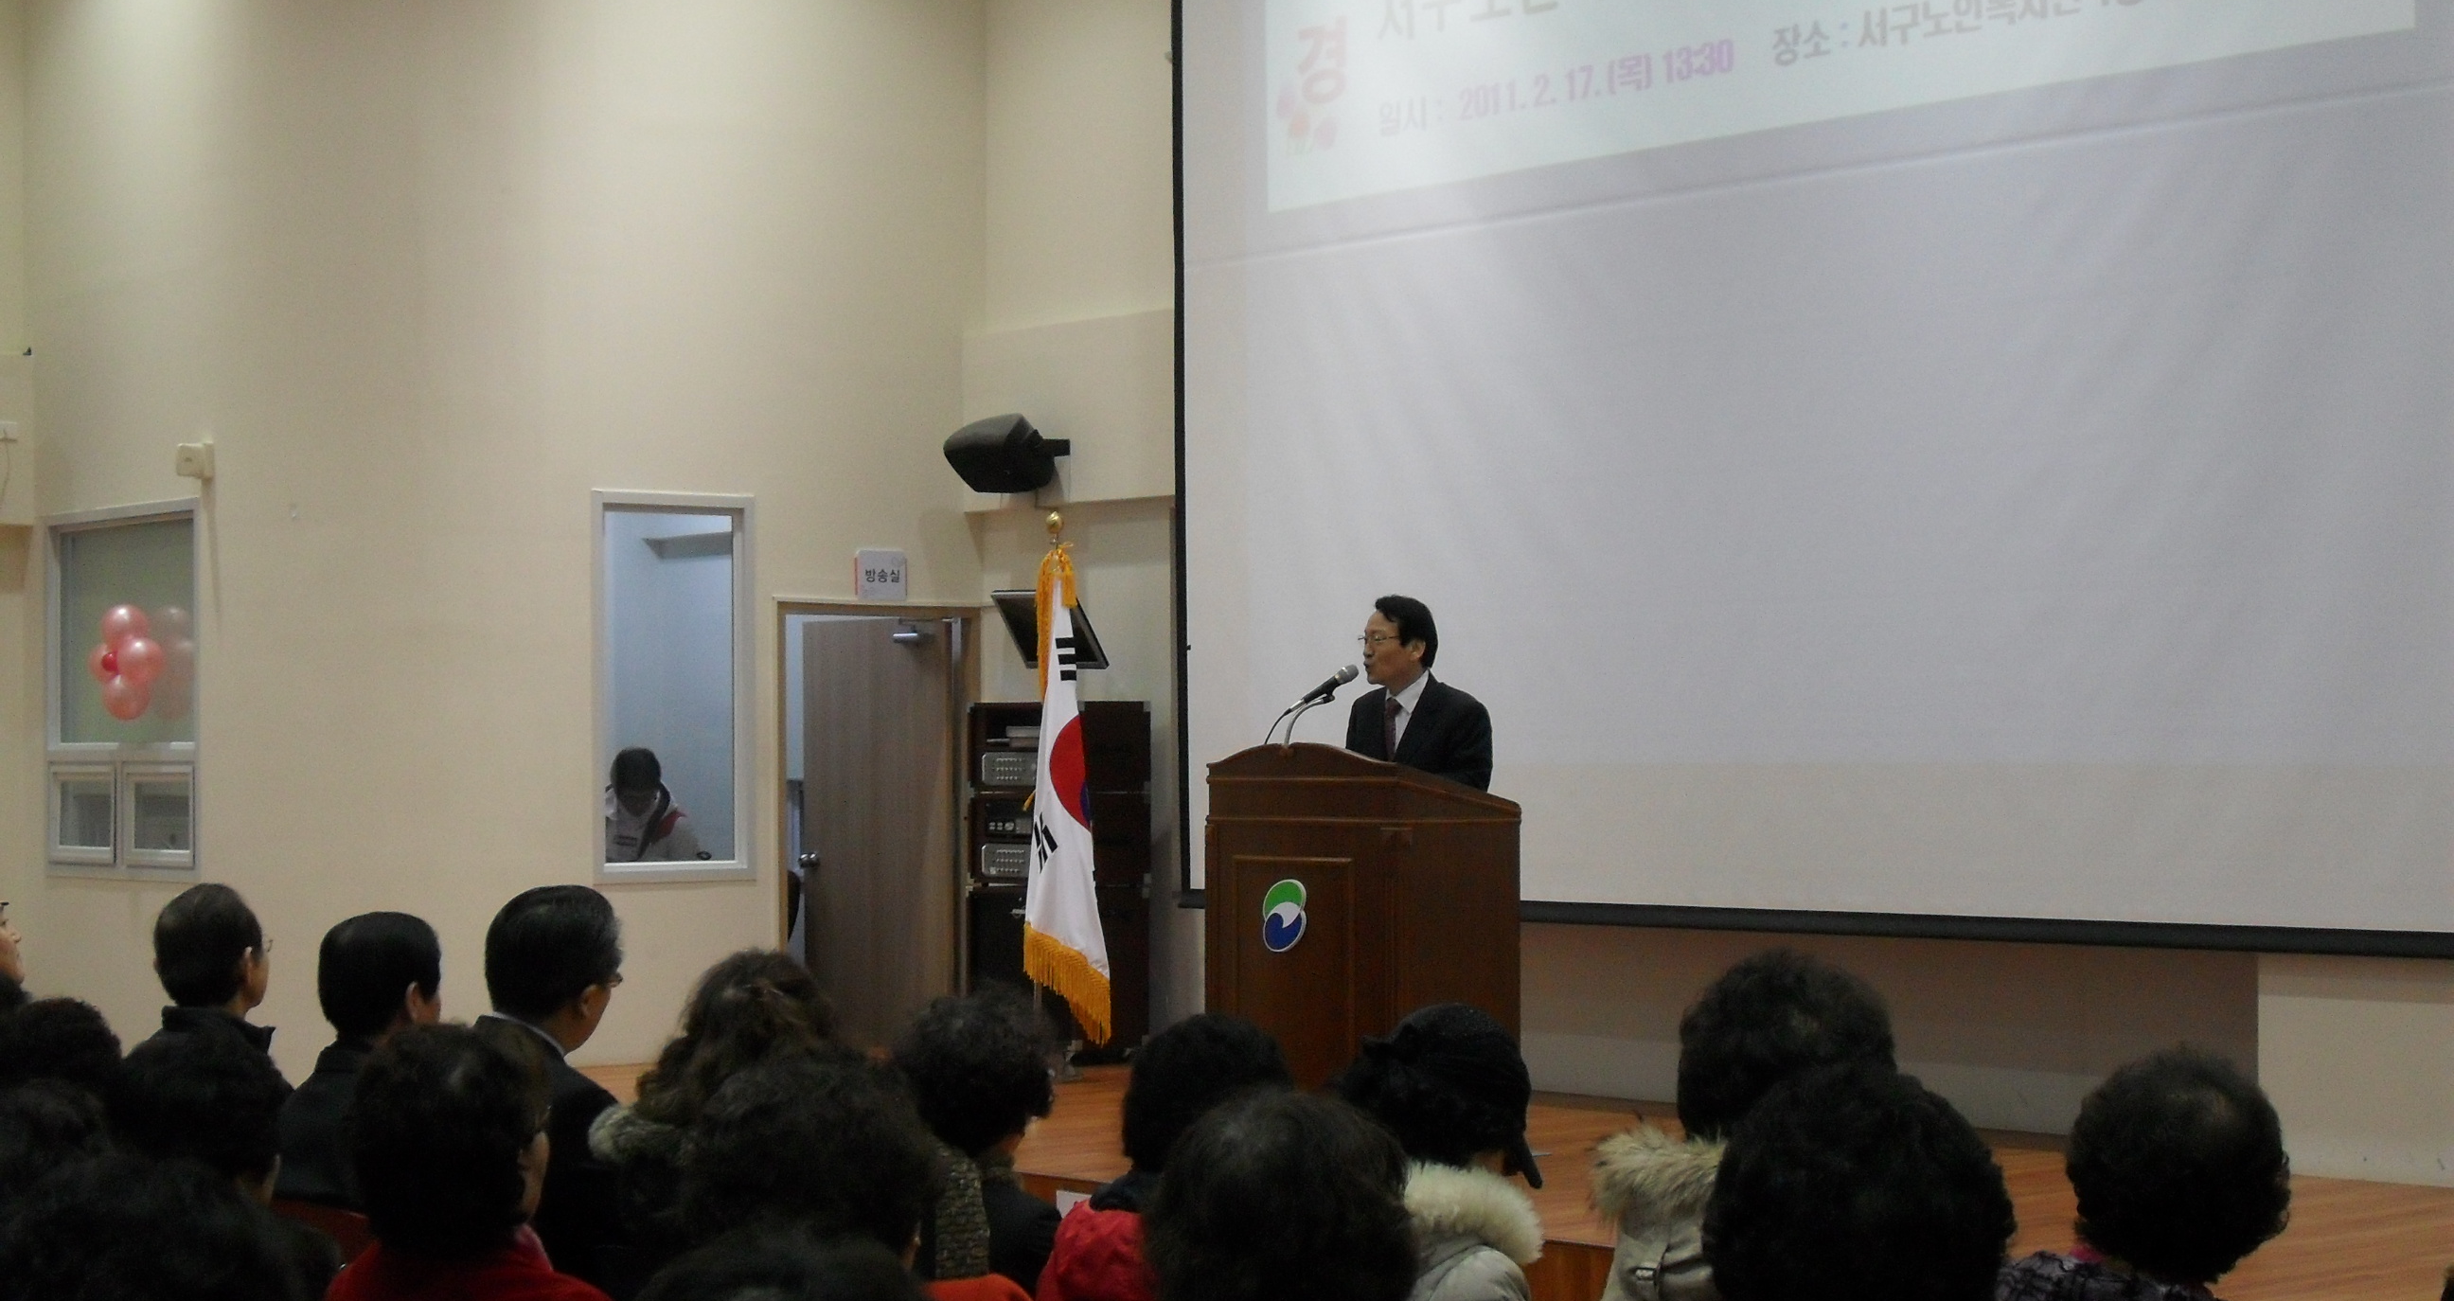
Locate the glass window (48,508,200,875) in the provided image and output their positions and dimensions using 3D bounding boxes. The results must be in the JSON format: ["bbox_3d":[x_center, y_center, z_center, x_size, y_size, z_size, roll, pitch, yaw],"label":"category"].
[{"bbox_3d":[-4.532,0.176,17.538,0.120,1.536,1.506,1,-2,-38],"label":"glass window"}]

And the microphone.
[{"bbox_3d":[0.290,0.105,12.020,0.180,0.055,0.052,-31,12,-24],"label":"microphone"}]

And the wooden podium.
[{"bbox_3d":[0.374,0.887,12.058,0.445,1.249,0.837,1,-2,-40],"label":"wooden podium"}]

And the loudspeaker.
[{"bbox_3d":[-0.916,-0.786,17.087,0.360,0.245,0.210,-2,43,47],"label":"loudspeaker"}]

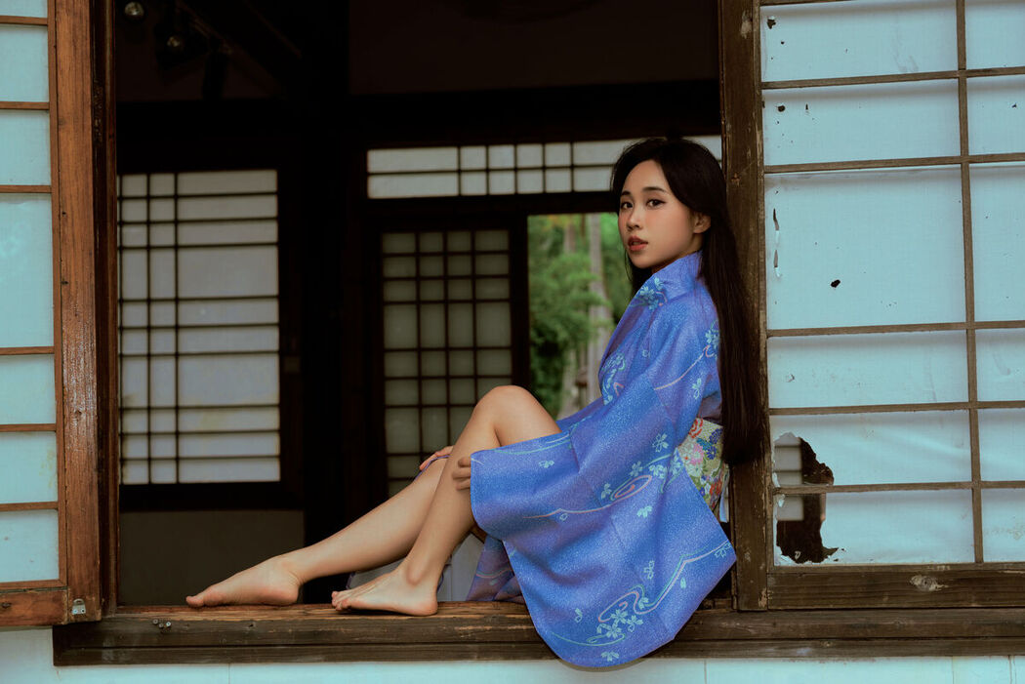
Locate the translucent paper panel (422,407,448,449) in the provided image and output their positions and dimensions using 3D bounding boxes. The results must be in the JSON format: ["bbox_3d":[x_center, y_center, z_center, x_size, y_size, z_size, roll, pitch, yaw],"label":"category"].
[{"bbox_3d":[-0.342,0.379,6.283,0.108,0.185,0.020,-1,-3,4],"label":"translucent paper panel"}]

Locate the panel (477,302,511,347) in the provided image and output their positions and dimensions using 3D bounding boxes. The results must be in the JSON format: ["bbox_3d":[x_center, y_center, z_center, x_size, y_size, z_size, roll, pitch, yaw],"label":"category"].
[{"bbox_3d":[-0.084,-0.078,6.290,0.143,0.186,0.020,-1,-3,4],"label":"panel"}]

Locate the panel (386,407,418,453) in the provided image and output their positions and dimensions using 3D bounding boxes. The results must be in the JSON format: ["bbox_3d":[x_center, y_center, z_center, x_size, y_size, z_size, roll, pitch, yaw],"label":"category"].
[{"bbox_3d":[-0.490,0.393,6.293,0.143,0.194,0.020,-1,-3,4],"label":"panel"}]

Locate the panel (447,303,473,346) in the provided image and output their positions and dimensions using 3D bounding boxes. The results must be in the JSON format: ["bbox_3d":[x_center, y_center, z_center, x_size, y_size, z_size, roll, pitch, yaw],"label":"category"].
[{"bbox_3d":[-0.231,-0.078,6.300,0.108,0.186,0.020,-1,-3,4],"label":"panel"}]

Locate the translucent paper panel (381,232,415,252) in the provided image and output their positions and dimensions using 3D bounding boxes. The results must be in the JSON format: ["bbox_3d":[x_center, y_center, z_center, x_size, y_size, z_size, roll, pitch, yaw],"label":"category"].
[{"bbox_3d":[-0.511,-0.443,6.340,0.144,0.083,0.020,-1,-3,4],"label":"translucent paper panel"}]

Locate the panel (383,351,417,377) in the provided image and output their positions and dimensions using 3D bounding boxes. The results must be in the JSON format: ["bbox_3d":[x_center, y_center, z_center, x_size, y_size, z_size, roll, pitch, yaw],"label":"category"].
[{"bbox_3d":[-0.495,0.095,6.309,0.152,0.117,0.020,-1,-3,4],"label":"panel"}]

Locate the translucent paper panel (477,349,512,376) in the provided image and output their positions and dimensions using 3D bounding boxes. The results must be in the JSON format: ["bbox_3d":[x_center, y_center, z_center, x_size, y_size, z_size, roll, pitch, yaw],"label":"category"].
[{"bbox_3d":[-0.080,0.090,6.280,0.151,0.108,0.020,-1,-3,4],"label":"translucent paper panel"}]

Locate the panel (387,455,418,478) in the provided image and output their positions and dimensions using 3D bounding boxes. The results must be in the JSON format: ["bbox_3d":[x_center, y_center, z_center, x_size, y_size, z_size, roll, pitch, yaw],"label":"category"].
[{"bbox_3d":[-0.485,0.551,6.284,0.135,0.103,0.020,-1,-3,4],"label":"panel"}]

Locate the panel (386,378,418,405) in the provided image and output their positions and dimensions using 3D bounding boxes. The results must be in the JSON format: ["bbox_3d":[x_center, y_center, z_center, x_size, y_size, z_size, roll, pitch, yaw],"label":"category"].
[{"bbox_3d":[-0.490,0.220,6.302,0.144,0.108,0.020,-1,-3,4],"label":"panel"}]

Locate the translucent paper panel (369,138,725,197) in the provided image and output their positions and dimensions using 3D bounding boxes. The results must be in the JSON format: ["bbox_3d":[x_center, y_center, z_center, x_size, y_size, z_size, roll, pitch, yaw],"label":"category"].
[{"bbox_3d":[0.136,-0.777,6.313,1.567,0.233,0.030,-1,-3,4],"label":"translucent paper panel"}]

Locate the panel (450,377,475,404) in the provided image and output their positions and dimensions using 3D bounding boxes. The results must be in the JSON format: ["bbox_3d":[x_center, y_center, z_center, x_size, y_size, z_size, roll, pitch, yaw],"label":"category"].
[{"bbox_3d":[-0.222,0.215,6.284,0.108,0.116,0.020,-1,-3,4],"label":"panel"}]

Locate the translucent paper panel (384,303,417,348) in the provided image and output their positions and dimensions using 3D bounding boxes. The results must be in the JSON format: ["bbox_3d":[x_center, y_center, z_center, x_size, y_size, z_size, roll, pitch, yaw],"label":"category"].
[{"bbox_3d":[-0.500,-0.074,6.319,0.144,0.195,0.020,-1,-3,4],"label":"translucent paper panel"}]

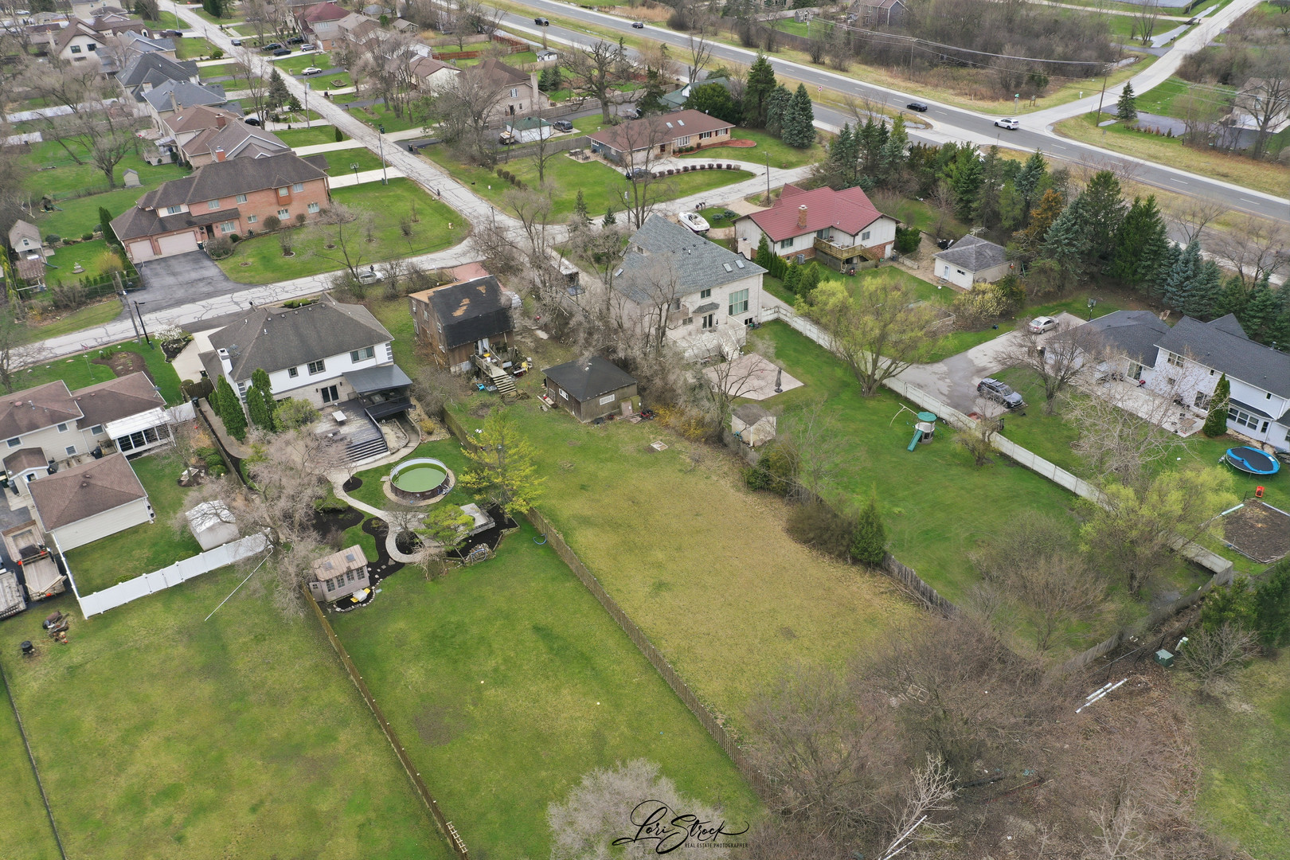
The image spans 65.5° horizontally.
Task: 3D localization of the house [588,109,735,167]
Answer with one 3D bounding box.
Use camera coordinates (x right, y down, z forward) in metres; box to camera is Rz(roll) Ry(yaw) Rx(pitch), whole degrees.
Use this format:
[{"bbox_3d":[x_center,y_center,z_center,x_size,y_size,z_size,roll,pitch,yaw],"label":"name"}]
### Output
[{"bbox_3d":[3.560,-55.780,188.280,26.560,5.100,12.320,-20,37,-28],"label":"house"}]

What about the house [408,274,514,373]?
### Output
[{"bbox_3d":[-20.718,-12.552,112.925,8.100,7.400,10.200,-20,36,-27],"label":"house"}]

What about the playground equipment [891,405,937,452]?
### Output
[{"bbox_3d":[25.108,-0.558,94.733,3.300,2.950,4.400,-19,35,-26],"label":"playground equipment"}]

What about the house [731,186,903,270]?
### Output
[{"bbox_3d":[23.470,-29.760,145.760,20.000,6.900,19.190,-20,37,-28],"label":"house"}]

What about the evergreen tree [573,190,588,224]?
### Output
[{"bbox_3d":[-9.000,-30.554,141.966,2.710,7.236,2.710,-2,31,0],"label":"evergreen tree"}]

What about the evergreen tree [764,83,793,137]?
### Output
[{"bbox_3d":[25.105,-59.258,185.187,5.209,9.211,5.209,-2,31,0],"label":"evergreen tree"}]

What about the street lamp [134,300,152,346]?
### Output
[{"bbox_3d":[-58.031,-12.572,116.939,1.400,5.600,0.400,-19,35,-25],"label":"street lamp"}]

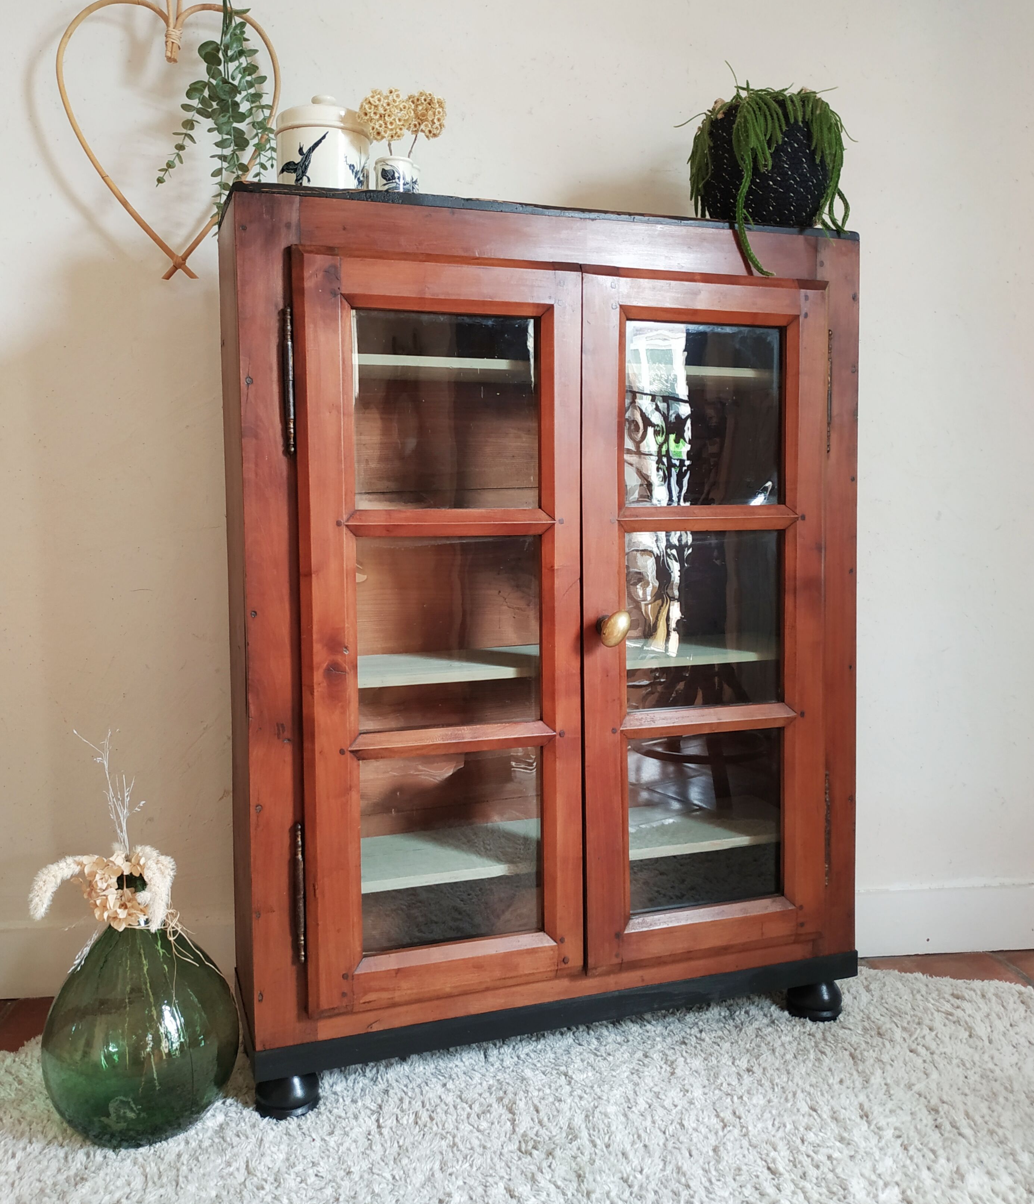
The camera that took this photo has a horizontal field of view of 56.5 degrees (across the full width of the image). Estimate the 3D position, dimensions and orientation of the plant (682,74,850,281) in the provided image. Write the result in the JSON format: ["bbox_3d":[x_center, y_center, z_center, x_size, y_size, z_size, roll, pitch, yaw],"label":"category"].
[{"bbox_3d":[0.378,-0.644,1.451,0.238,0.286,0.224,0,4,0],"label":"plant"}]

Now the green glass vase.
[{"bbox_3d":[-0.472,0.497,1.210,0.231,0.321,0.231,-2,4,-22],"label":"green glass vase"}]

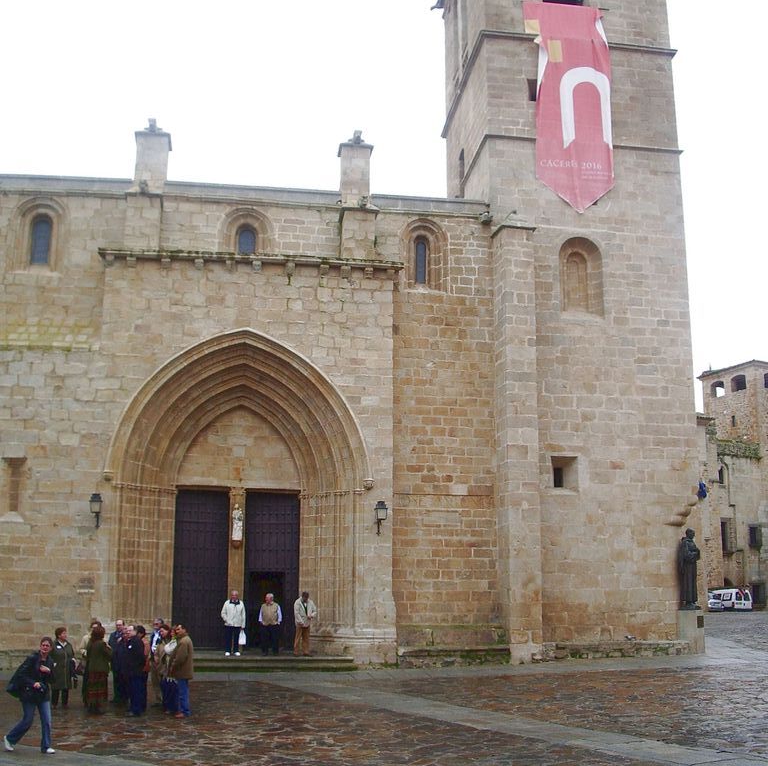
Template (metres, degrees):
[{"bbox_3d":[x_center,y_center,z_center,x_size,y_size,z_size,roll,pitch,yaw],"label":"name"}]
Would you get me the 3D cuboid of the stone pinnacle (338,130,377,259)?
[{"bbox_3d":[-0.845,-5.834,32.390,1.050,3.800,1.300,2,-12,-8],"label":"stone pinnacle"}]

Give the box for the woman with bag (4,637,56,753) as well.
[{"bbox_3d":[-5.110,4.485,14.945,0.600,1.564,0.450,-7,-13,31],"label":"woman with bag"}]

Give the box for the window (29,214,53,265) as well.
[{"bbox_3d":[-10.234,-4.281,30.892,0.700,1.550,0.300,2,-12,-8],"label":"window"}]

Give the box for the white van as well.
[{"bbox_3d":[28.142,17.747,84.843,1.700,1.820,4.100,3,-11,-18],"label":"white van"}]

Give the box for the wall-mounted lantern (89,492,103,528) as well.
[{"bbox_3d":[-7.629,3.388,27.439,0.370,0.903,0.560,2,-11,-9],"label":"wall-mounted lantern"}]

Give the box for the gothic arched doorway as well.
[{"bbox_3d":[-4.075,3.073,29.442,7.223,8.945,2.100,2,-11,-9],"label":"gothic arched doorway"}]

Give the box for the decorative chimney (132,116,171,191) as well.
[{"bbox_3d":[-7.199,-7.074,32.197,1.080,2.050,1.000,2,-12,-8],"label":"decorative chimney"}]

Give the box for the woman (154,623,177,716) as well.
[{"bbox_3d":[-4.054,5.340,19.300,0.400,1.630,0.480,5,-13,-21],"label":"woman"}]

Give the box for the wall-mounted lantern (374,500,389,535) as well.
[{"bbox_3d":[-0.083,3.738,28.589,0.370,0.943,0.560,2,-11,-9],"label":"wall-mounted lantern"}]

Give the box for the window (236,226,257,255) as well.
[{"bbox_3d":[-4.311,-4.173,32.525,0.591,1.617,0.250,2,-11,-9],"label":"window"}]

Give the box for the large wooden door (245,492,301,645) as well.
[{"bbox_3d":[-3.257,5.435,30.261,1.597,4.507,0.150,2,-11,-9],"label":"large wooden door"}]

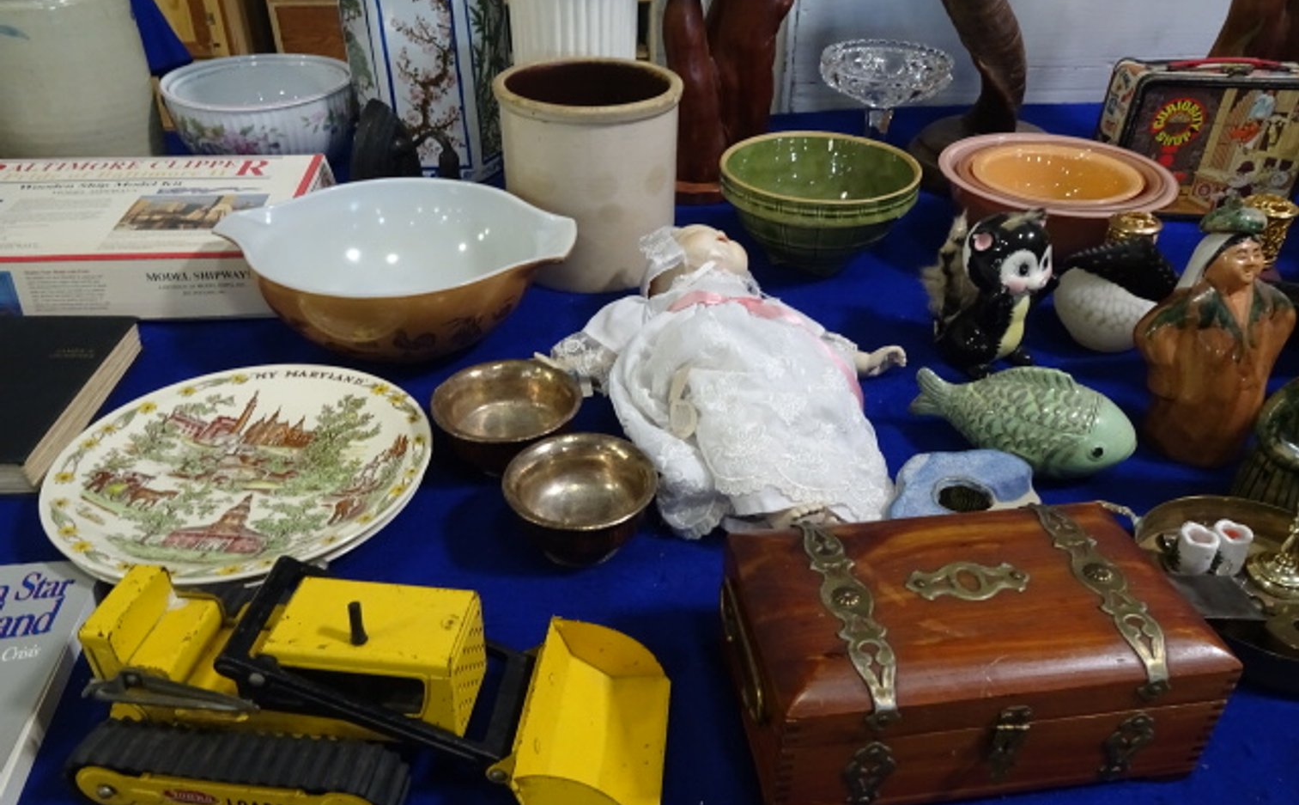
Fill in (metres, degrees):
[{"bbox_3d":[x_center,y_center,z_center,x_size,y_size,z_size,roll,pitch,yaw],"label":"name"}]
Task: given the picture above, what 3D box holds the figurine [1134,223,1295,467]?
[{"bbox_3d":[0.438,-0.056,0.698,0.125,0.185,0.095,1,34,0],"label":"figurine"}]

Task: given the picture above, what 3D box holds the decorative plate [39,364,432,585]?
[{"bbox_3d":[-0.295,0.051,0.667,0.264,0.027,0.264,0,34,0],"label":"decorative plate"}]

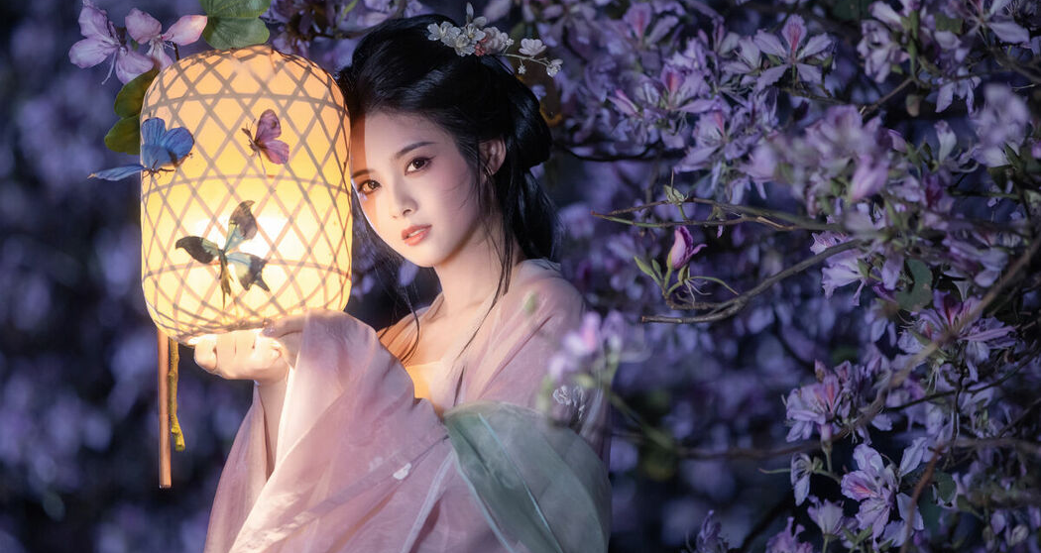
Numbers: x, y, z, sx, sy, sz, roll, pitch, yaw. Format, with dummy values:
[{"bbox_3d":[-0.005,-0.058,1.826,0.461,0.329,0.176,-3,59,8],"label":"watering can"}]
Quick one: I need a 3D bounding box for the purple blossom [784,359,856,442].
[{"bbox_3d":[0.315,0.130,5.550,0.065,0.088,0.065,0,0,24],"label":"purple blossom"}]

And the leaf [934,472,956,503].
[{"bbox_3d":[0.451,0.223,5.580,0.023,0.033,0.015,0,-2,0],"label":"leaf"}]

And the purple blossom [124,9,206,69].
[{"bbox_3d":[-0.355,-0.237,5.260,0.083,0.060,0.050,0,0,0],"label":"purple blossom"}]

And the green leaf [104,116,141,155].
[{"bbox_3d":[-0.399,-0.142,5.300,0.043,0.039,0.025,0,0,11],"label":"green leaf"}]

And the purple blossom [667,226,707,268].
[{"bbox_3d":[0.169,-0.030,5.350,0.039,0.044,0.030,9,0,0],"label":"purple blossom"}]

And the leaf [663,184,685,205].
[{"bbox_3d":[0.159,-0.085,5.450,0.023,0.023,0.015,0,0,0],"label":"leaf"}]

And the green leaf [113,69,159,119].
[{"bbox_3d":[-0.394,-0.188,5.400,0.047,0.051,0.025,0,0,0],"label":"green leaf"}]

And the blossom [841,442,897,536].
[{"bbox_3d":[0.364,0.224,5.500,0.057,0.098,0.060,-1,-2,22],"label":"blossom"}]

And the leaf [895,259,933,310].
[{"bbox_3d":[0.407,0.009,5.450,0.041,0.054,0.020,0,0,11],"label":"leaf"}]

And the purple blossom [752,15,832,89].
[{"bbox_3d":[0.291,-0.241,5.650,0.084,0.077,0.055,0,-2,0],"label":"purple blossom"}]

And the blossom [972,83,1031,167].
[{"bbox_3d":[0.471,-0.148,5.150,0.050,0.083,0.060,0,0,17],"label":"blossom"}]

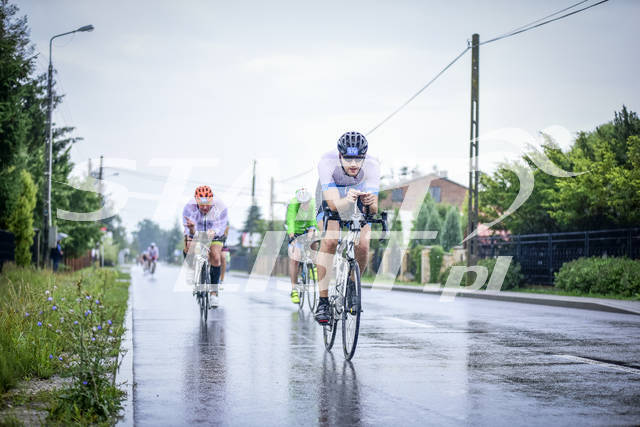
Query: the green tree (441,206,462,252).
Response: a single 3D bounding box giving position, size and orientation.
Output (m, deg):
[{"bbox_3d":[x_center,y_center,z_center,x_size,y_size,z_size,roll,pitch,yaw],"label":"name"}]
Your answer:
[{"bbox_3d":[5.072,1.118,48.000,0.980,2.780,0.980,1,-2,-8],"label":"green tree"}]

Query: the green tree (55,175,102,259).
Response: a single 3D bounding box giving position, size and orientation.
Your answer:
[{"bbox_3d":[-15.977,0.626,82.000,3.500,6.130,3.500,1,-2,-8],"label":"green tree"}]

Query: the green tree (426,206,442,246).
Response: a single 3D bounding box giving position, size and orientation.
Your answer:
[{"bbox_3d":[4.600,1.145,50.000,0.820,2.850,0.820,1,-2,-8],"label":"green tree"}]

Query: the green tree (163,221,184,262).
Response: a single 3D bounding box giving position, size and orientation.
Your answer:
[{"bbox_3d":[-21.776,4.311,185.000,3.300,6.540,3.300,1,-2,-8],"label":"green tree"}]

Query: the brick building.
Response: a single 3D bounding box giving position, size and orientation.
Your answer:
[{"bbox_3d":[7.809,0.841,93.000,7.200,7.400,8.500,1,-2,-8],"label":"brick building"}]

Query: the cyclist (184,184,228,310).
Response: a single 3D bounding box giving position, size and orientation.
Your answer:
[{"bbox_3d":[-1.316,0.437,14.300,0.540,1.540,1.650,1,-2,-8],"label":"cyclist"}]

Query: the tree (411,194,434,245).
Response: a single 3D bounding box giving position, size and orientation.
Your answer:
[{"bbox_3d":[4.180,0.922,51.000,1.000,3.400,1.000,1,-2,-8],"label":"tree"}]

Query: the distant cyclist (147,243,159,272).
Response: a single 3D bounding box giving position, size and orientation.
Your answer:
[{"bbox_3d":[-8.329,2.217,62.000,0.580,1.550,1.650,1,-2,-9],"label":"distant cyclist"}]

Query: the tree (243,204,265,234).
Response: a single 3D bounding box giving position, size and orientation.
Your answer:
[{"bbox_3d":[-5.984,2.025,112.000,2.300,5.670,2.300,1,-2,-8],"label":"tree"}]

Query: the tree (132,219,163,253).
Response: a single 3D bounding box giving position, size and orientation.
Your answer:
[{"bbox_3d":[-34.650,5.323,250.000,6.200,8.800,6.200,1,-2,-9],"label":"tree"}]

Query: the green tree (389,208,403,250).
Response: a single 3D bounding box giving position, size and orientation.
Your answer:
[{"bbox_3d":[3.336,1.282,55.000,0.720,3.000,0.720,1,-2,-8],"label":"green tree"}]

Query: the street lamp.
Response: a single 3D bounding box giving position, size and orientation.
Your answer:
[{"bbox_3d":[-9.295,-2.421,46.000,1.950,9.130,0.350,1,-2,-8],"label":"street lamp"}]

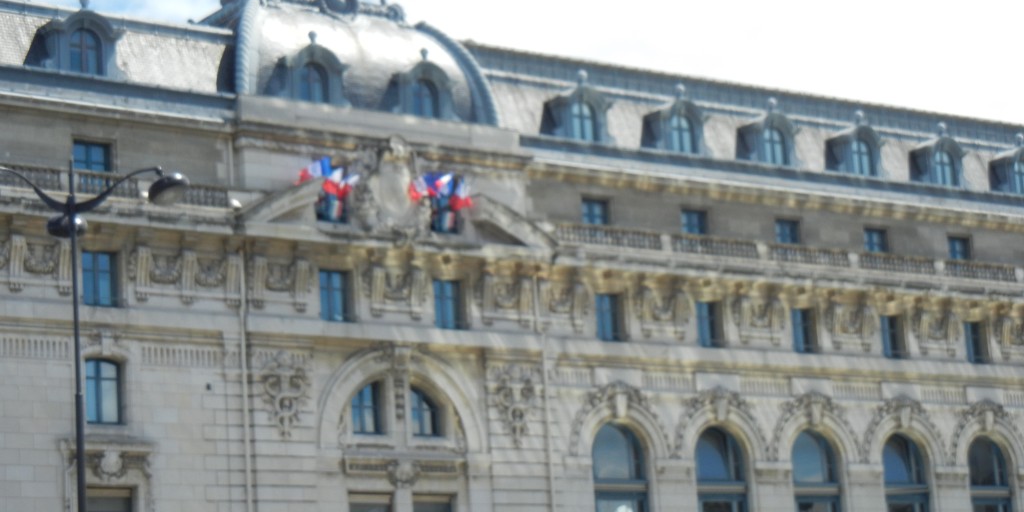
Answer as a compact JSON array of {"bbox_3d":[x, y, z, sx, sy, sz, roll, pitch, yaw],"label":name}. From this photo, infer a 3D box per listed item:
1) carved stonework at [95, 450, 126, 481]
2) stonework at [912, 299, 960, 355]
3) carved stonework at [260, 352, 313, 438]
[{"bbox_3d":[-11.512,6.002,65.130,0.877,0.818,0.350,5,-15,-35],"label":"carved stonework"},{"bbox_3d":[17.225,2.932,92.398,2.300,2.070,0.550,5,-16,-34],"label":"stonework"},{"bbox_3d":[-6.892,4.240,68.962,1.657,2.549,0.300,5,-15,-35],"label":"carved stonework"}]

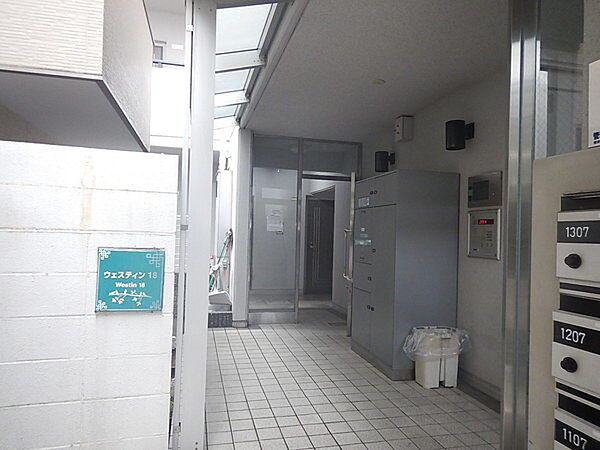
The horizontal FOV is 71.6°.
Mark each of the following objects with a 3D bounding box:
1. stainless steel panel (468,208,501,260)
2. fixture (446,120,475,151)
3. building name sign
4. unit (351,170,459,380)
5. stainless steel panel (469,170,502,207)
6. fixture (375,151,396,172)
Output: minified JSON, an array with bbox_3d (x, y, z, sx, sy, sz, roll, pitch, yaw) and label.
[{"bbox_3d":[1.504,0.079,3.443,0.035,0.398,0.389,2,-1,-14],"label":"stainless steel panel"},{"bbox_3d":[1.383,-0.763,3.629,0.227,0.245,0.167,2,-1,-14],"label":"fixture"},{"bbox_3d":[-0.817,0.269,2.000,0.300,0.303,0.020,2,-1,-15],"label":"building name sign"},{"bbox_3d":[1.006,0.447,4.124,0.626,1.806,0.970,2,-1,-14],"label":"unit"},{"bbox_3d":[1.521,-0.282,3.447,0.020,0.267,0.415,2,-1,-14],"label":"stainless steel panel"},{"bbox_3d":[1.028,-0.749,5.050,0.227,0.245,0.167,2,-1,-14],"label":"fixture"}]

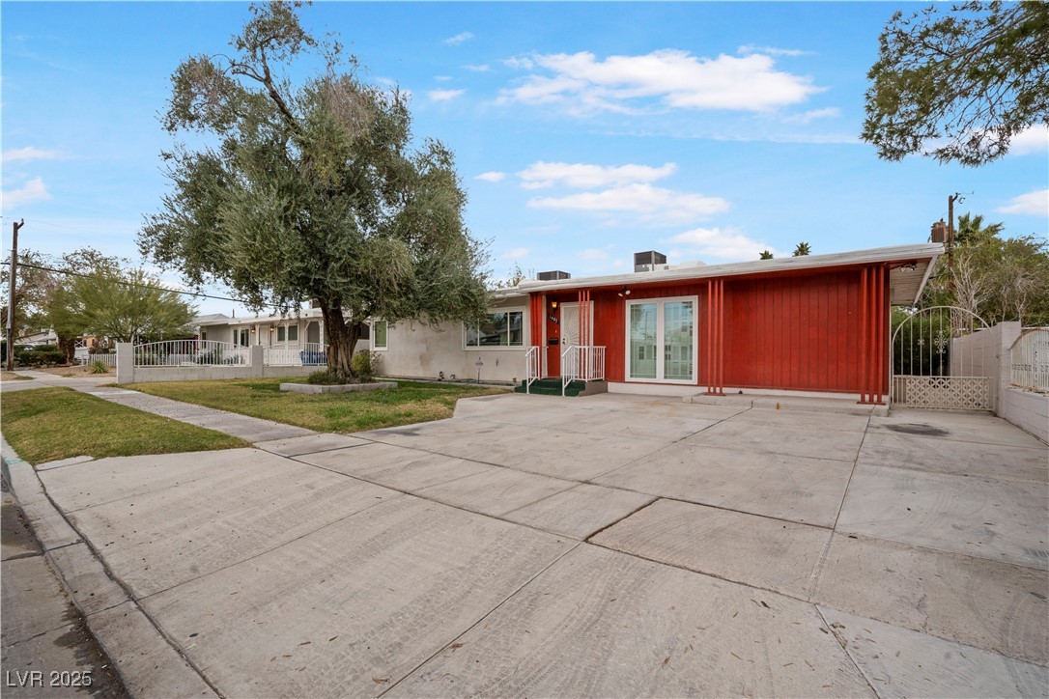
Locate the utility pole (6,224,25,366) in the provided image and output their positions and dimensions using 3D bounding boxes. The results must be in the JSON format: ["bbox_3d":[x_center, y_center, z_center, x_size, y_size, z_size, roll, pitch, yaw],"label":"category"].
[{"bbox_3d":[-28.976,-3.097,26.500,0.420,8.632,0.350,1,0,38],"label":"utility pole"}]

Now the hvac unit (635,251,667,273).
[{"bbox_3d":[4.235,-2.686,15.655,0.680,0.950,1.120,0,0,38],"label":"hvac unit"}]

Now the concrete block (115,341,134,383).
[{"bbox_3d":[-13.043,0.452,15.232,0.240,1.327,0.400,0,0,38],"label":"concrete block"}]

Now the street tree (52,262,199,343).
[{"bbox_3d":[-21.524,-1.692,25.000,6.000,5.785,6.000,0,0,38],"label":"street tree"}]

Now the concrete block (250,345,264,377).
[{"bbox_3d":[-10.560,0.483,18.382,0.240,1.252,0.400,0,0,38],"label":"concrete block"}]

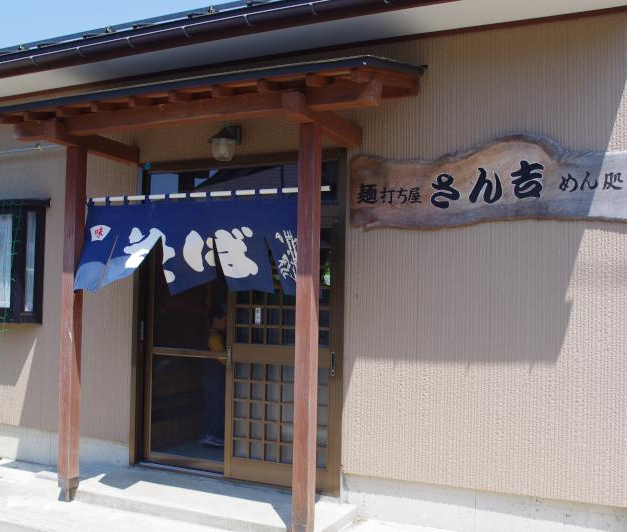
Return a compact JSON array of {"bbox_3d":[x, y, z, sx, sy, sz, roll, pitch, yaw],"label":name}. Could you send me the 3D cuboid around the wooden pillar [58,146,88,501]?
[{"bbox_3d":[-1.612,0.373,4.616,0.097,2.335,0.097,0,-3,26],"label":"wooden pillar"}]

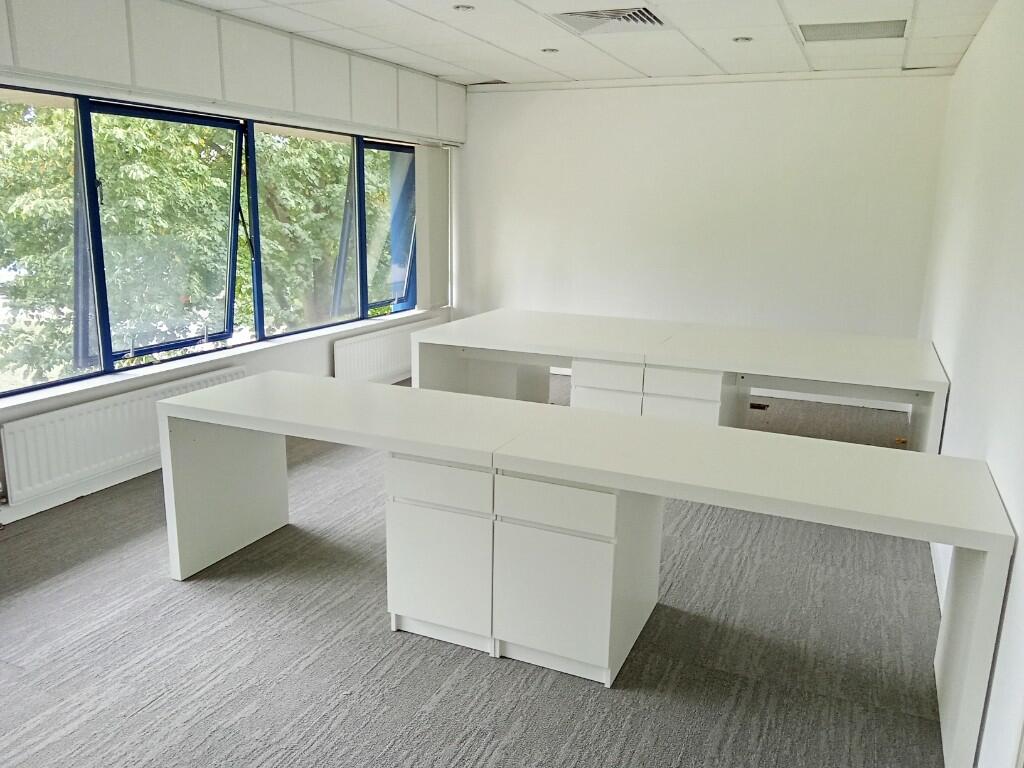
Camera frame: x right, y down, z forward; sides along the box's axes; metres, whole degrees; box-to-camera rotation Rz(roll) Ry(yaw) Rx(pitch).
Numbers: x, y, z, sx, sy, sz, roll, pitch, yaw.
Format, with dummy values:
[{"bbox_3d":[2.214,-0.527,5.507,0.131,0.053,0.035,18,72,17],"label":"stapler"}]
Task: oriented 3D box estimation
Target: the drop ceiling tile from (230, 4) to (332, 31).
[{"bbox_3d":[-1.253,-2.039,4.622,0.407,0.020,0.600,6,13,22],"label":"drop ceiling tile"}]

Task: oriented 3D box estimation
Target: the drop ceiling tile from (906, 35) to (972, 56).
[{"bbox_3d":[2.558,-2.033,4.953,0.343,0.020,0.600,6,13,22],"label":"drop ceiling tile"}]

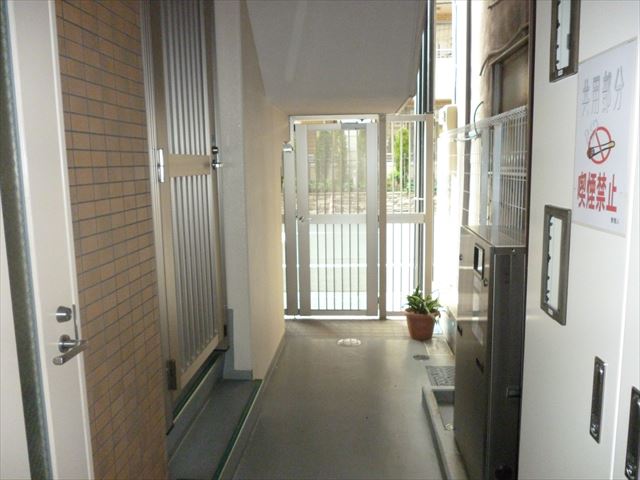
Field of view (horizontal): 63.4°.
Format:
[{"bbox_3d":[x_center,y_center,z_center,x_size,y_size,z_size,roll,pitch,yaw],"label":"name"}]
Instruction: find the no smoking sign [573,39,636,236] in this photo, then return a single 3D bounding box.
[{"bbox_3d":[0.683,-0.238,1.267,0.010,0.426,0.295,0,8,5],"label":"no smoking sign"}]

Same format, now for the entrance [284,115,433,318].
[{"bbox_3d":[0.365,-0.198,4.992,1.426,1.984,0.100,0,8,5],"label":"entrance"}]

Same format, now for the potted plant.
[{"bbox_3d":[0.917,0.640,4.599,0.320,0.436,0.304,0,8,5],"label":"potted plant"}]

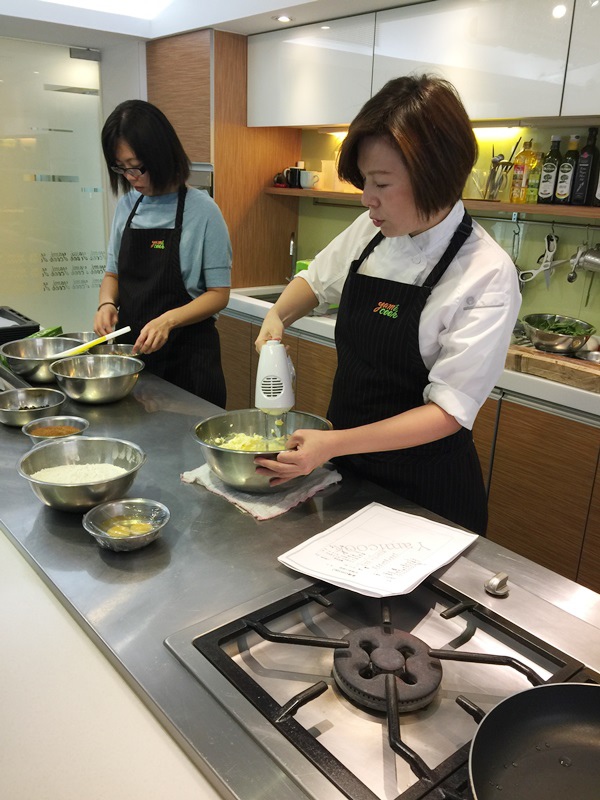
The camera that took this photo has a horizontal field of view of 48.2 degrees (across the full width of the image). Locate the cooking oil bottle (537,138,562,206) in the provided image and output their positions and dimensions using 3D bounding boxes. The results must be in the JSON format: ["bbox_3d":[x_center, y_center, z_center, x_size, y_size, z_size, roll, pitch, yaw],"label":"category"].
[{"bbox_3d":[0.944,-0.861,2.511,0.064,0.243,0.064,14,22,32],"label":"cooking oil bottle"}]

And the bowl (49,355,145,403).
[{"bbox_3d":[-0.571,-0.053,1.905,0.258,0.088,0.258,2,19,-1],"label":"bowl"}]

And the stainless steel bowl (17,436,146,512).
[{"bbox_3d":[-0.421,0.153,1.316,0.236,0.082,0.236,2,19,-1],"label":"stainless steel bowl"}]

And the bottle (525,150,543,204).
[{"bbox_3d":[0.907,-0.852,2.575,0.050,0.186,0.050,19,25,41],"label":"bottle"}]

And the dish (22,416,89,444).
[{"bbox_3d":[-0.556,0.087,1.536,0.146,0.050,0.146,2,19,-1],"label":"dish"}]

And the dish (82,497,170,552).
[{"bbox_3d":[-0.299,0.227,1.167,0.146,0.047,0.146,2,19,-1],"label":"dish"}]

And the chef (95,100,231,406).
[{"bbox_3d":[-0.432,-0.084,2.229,0.460,1.660,0.400,10,20,23],"label":"chef"}]

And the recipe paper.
[{"bbox_3d":[0.140,0.244,1.123,0.212,0.022,0.297,15,23,34],"label":"recipe paper"}]

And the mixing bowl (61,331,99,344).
[{"bbox_3d":[-0.749,-0.184,2.318,0.188,0.060,0.188,2,19,-1],"label":"mixing bowl"}]

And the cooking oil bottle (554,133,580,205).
[{"bbox_3d":[1.019,-0.873,2.547,0.062,0.249,0.062,-13,24,-39],"label":"cooking oil bottle"}]

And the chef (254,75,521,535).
[{"bbox_3d":[0.123,0.187,1.471,0.520,1.620,0.540,-10,22,-31],"label":"chef"}]

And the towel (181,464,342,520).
[{"bbox_3d":[-0.081,0.161,1.431,0.275,0.018,0.270,-13,24,-39],"label":"towel"}]

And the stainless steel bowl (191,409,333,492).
[{"bbox_3d":[-0.077,0.112,1.405,0.285,0.115,0.285,2,19,-1],"label":"stainless steel bowl"}]

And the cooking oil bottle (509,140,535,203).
[{"bbox_3d":[0.868,-0.880,2.598,0.078,0.224,0.072,19,25,41],"label":"cooking oil bottle"}]

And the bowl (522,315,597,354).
[{"bbox_3d":[0.927,-0.228,2.418,0.255,0.090,0.255,2,19,-1],"label":"bowl"}]

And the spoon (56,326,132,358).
[{"bbox_3d":[-0.655,-0.174,2.081,0.280,0.030,0.050,-25,29,-24],"label":"spoon"}]

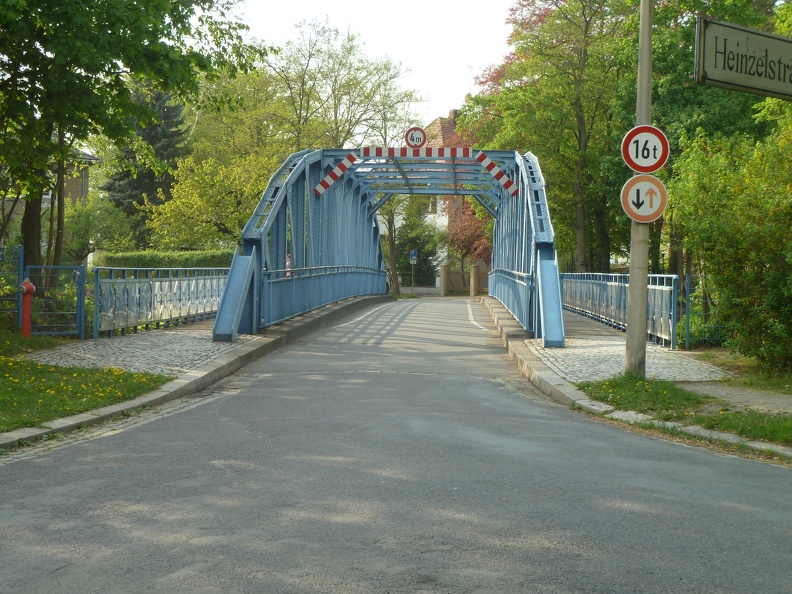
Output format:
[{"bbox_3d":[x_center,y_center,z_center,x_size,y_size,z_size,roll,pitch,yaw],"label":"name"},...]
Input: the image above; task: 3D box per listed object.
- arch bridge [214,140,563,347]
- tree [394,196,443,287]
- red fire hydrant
[{"bbox_3d":[1.090,-2.020,48.100,6.300,4.850,48.200,1,1,3],"label":"arch bridge"},{"bbox_3d":[1.540,-3.650,88.500,3.400,7.200,3.400,1,1,0],"label":"tree"},{"bbox_3d":[-6.550,0.204,24.000,0.280,1.080,0.230,0,1,-30],"label":"red fire hydrant"}]

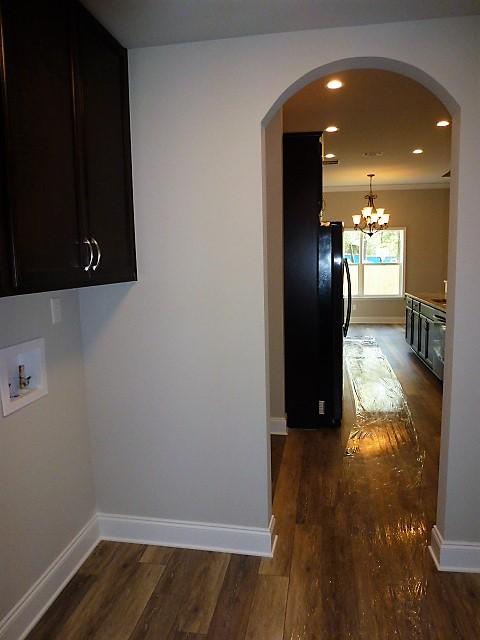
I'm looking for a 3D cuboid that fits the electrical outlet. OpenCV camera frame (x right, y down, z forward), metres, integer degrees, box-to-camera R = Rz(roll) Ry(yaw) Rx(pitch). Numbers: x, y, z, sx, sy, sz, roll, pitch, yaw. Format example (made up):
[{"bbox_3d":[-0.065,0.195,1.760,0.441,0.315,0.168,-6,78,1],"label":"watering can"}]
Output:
[{"bbox_3d":[-0.828,-0.040,2.006,0.010,0.116,0.073,0,8,10],"label":"electrical outlet"}]

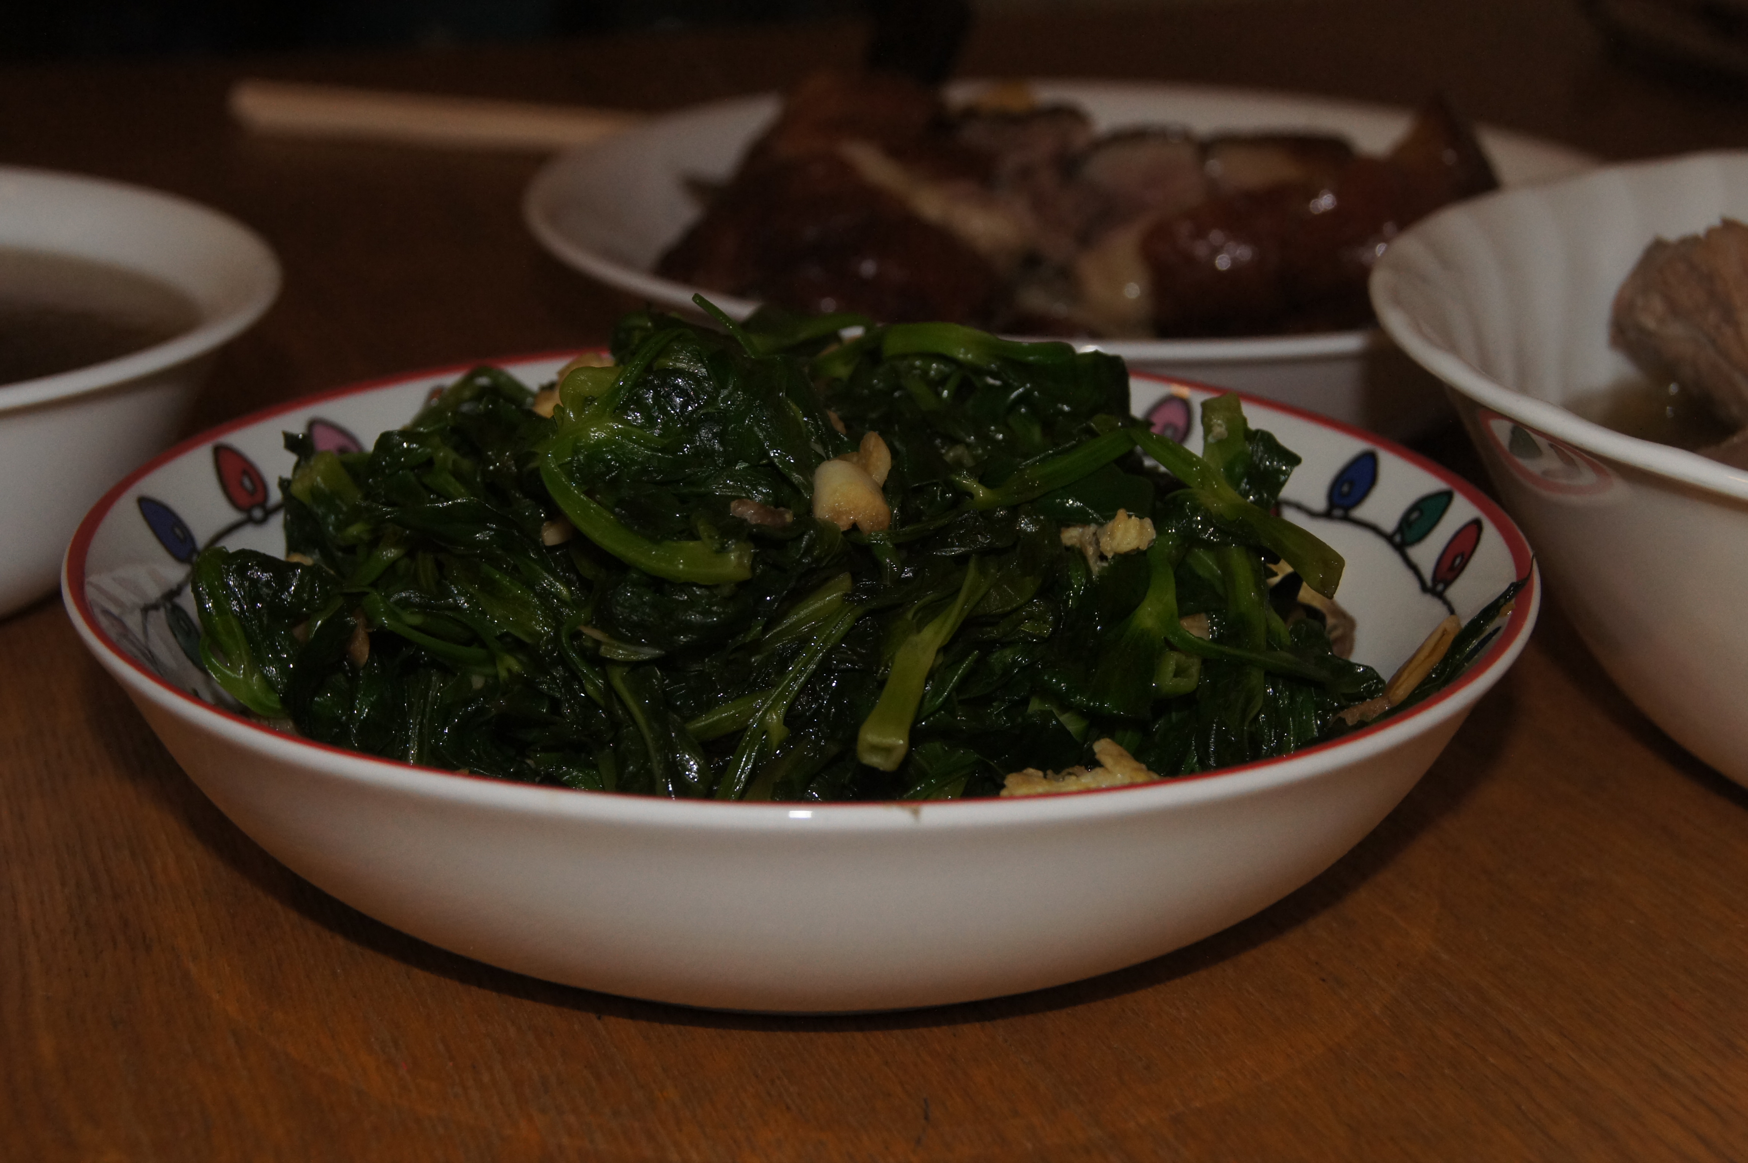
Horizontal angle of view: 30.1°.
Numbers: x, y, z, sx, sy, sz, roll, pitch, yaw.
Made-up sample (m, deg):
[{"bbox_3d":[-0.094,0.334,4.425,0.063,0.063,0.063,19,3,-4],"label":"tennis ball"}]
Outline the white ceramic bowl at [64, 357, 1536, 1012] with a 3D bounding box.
[{"bbox_3d":[-0.009,0.013,0.444,0.194,0.044,0.194,1,19,0],"label":"white ceramic bowl"}]

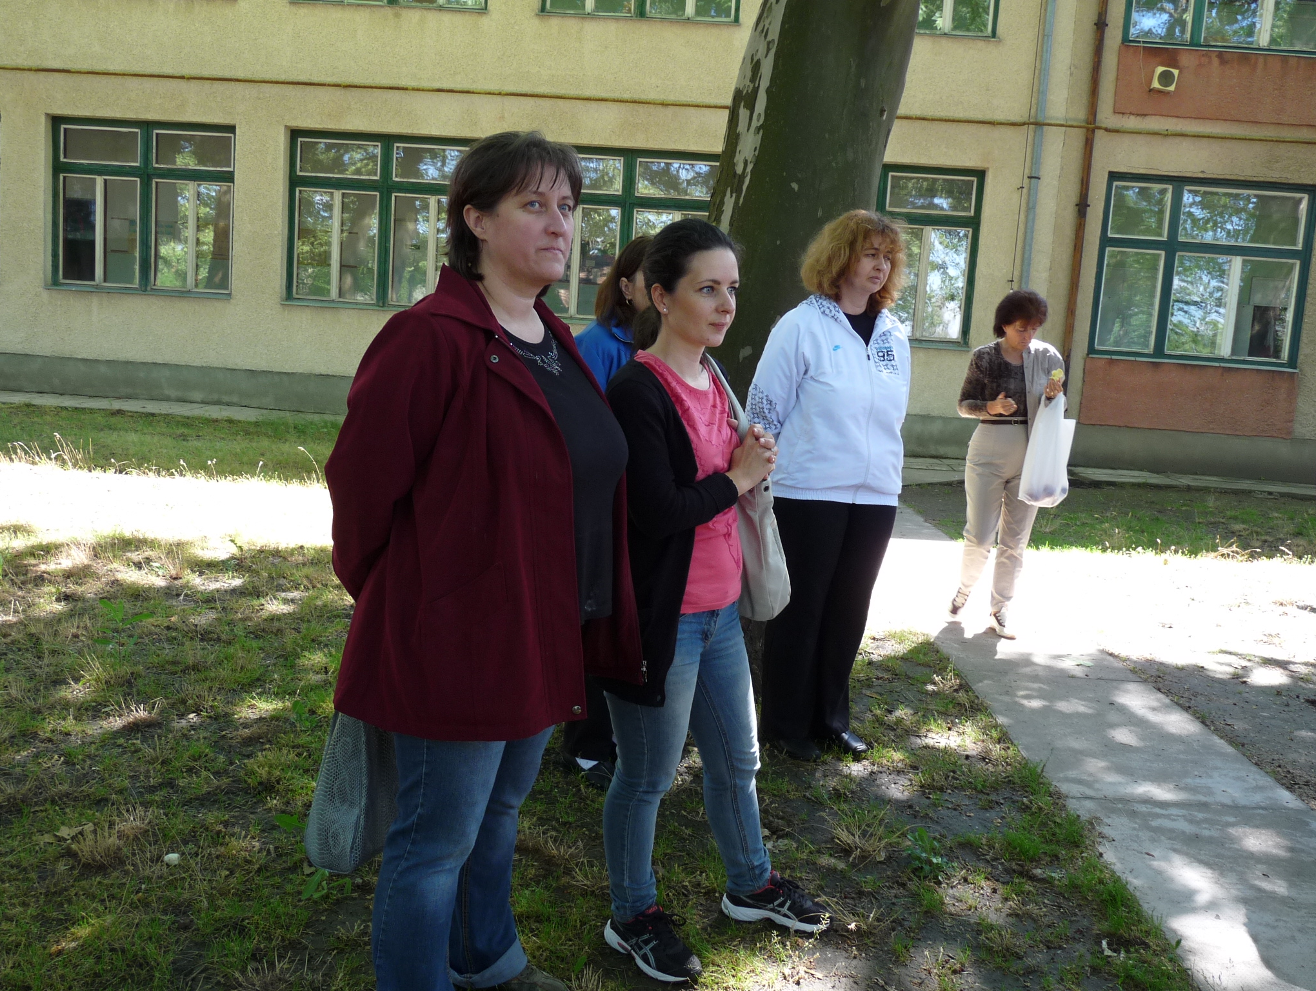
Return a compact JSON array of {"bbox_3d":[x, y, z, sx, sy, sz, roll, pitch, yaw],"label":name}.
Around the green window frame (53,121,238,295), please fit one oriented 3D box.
[{"bbox_3d":[-6.643,-3.724,14.353,2.388,2.146,0.150,4,6,2],"label":"green window frame"}]

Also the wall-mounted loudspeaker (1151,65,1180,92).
[{"bbox_3d":[5.939,-4.865,12.971,0.239,0.237,0.120,12,7,2],"label":"wall-mounted loudspeaker"}]

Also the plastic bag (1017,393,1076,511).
[{"bbox_3d":[1.861,-0.210,5.300,0.245,0.540,0.150,5,6,10],"label":"plastic bag"}]

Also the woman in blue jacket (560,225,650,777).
[{"bbox_3d":[-0.134,0.046,3.338,0.360,1.640,0.480,9,8,38],"label":"woman in blue jacket"}]

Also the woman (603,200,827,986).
[{"bbox_3d":[0.164,0.221,2.429,0.450,1.620,0.480,8,8,35],"label":"woman"}]

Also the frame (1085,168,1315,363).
[{"bbox_3d":[6.798,-2.801,13.857,2.568,2.256,0.150,4,6,2],"label":"frame"}]

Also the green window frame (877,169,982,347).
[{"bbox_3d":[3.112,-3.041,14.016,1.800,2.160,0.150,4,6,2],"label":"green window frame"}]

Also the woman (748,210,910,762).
[{"bbox_3d":[0.545,-0.028,3.469,0.500,1.700,0.360,-1,8,-36],"label":"woman"}]

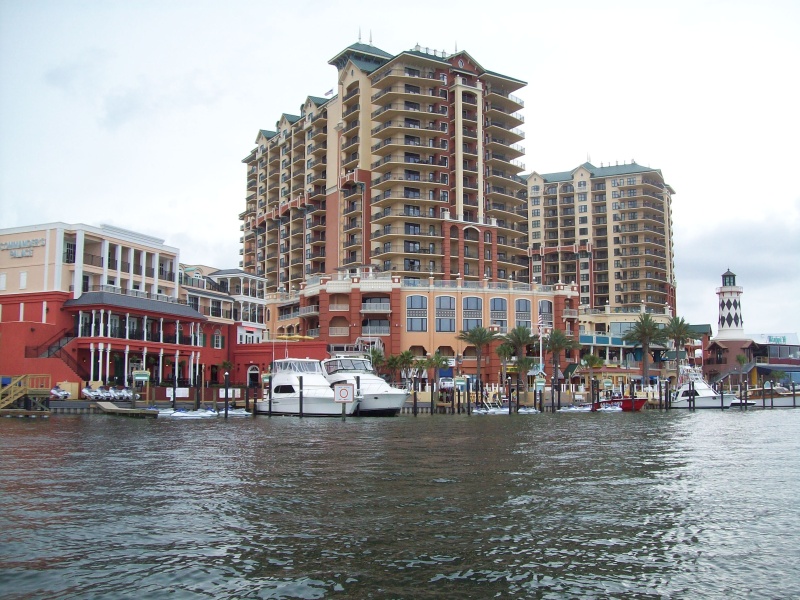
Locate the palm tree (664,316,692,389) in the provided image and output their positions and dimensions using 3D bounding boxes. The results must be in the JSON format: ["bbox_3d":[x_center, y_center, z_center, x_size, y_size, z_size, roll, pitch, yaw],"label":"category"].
[{"bbox_3d":[38.528,7.431,114.897,4.600,10.350,4.600,0,-6,0],"label":"palm tree"}]

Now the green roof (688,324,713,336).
[{"bbox_3d":[48.441,4.957,135.246,4.400,1.950,3.600,2,-6,-14],"label":"green roof"}]

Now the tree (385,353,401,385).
[{"bbox_3d":[-0.916,8.791,101.643,2.000,4.260,2.000,0,-6,0],"label":"tree"}]

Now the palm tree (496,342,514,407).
[{"bbox_3d":[12.260,8.238,96.689,2.100,6.600,2.100,0,-6,0],"label":"palm tree"}]

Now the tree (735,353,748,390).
[{"bbox_3d":[45.807,9.719,111.601,1.800,5.080,1.800,0,-6,0],"label":"tree"}]

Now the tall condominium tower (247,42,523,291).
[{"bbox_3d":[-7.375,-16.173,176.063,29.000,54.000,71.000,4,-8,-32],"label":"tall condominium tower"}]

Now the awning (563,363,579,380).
[{"bbox_3d":[23.558,9.849,114.622,2.200,2.200,2.000,3,-7,-24],"label":"awning"}]

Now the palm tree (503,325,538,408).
[{"bbox_3d":[15.032,7.558,103.787,4.600,8.900,4.600,0,-6,0],"label":"palm tree"}]

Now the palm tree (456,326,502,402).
[{"bbox_3d":[9.249,7.251,96.801,5.100,8.360,5.100,0,-6,0],"label":"palm tree"}]

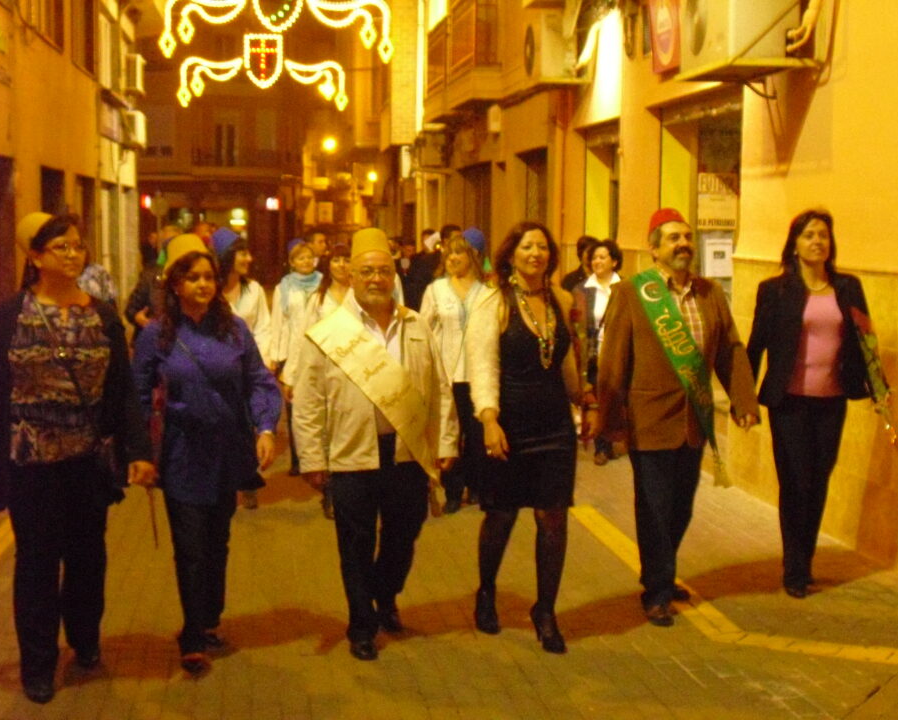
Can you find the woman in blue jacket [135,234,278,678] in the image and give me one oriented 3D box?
[{"bbox_3d":[-0.951,0.342,5.763,0.540,1.647,0.480,-1,5,-16],"label":"woman in blue jacket"}]

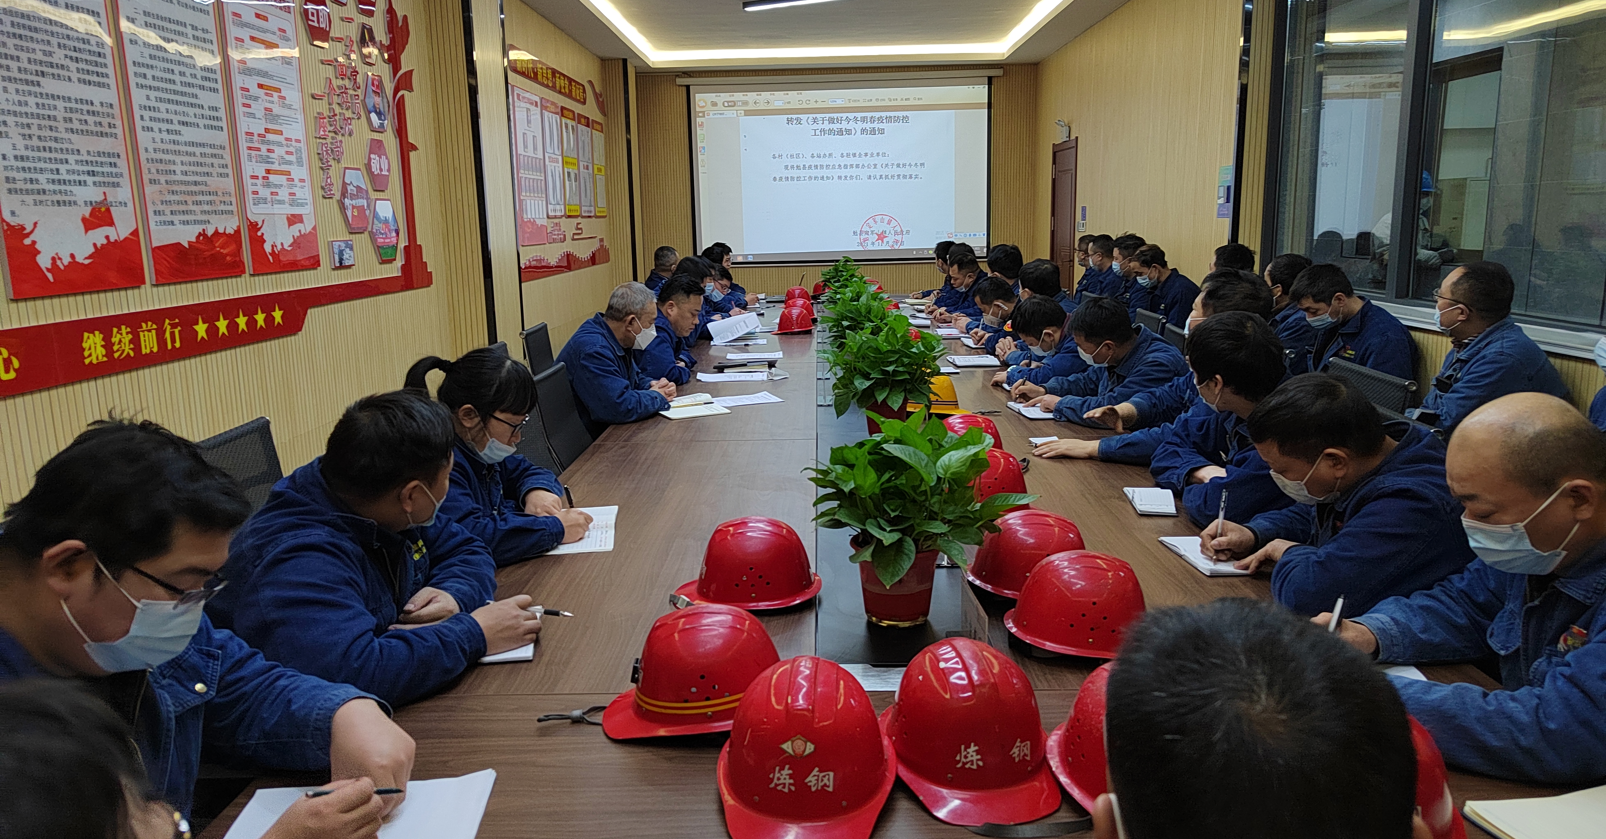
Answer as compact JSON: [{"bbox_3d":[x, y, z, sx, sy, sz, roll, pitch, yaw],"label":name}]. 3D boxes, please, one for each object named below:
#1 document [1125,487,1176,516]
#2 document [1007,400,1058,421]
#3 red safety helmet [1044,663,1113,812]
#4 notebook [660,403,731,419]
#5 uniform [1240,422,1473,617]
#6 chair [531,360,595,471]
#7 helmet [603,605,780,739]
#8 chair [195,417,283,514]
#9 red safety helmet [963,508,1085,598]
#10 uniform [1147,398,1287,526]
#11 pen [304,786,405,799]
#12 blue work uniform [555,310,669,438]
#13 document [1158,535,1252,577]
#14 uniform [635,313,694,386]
[{"bbox_3d":[0.853,0.204,2.615,0.120,0.020,0.230,1,11,12],"label":"document"},{"bbox_3d":[0.887,-0.036,3.893,0.190,0.020,0.280,-1,11,1],"label":"document"},{"bbox_3d":[0.403,0.367,1.268,0.215,0.155,0.275,-4,11,-17],"label":"red safety helmet"},{"bbox_3d":[-0.395,-0.036,3.929,0.235,0.010,0.180,-6,12,-26],"label":"notebook"},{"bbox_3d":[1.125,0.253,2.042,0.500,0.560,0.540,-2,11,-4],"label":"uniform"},{"bbox_3d":[-0.611,0.298,3.709,0.580,0.950,0.540,-1,11,1],"label":"chair"},{"bbox_3d":[-0.154,0.349,1.537,0.275,0.155,0.225,-2,11,-4],"label":"helmet"},{"bbox_3d":[-0.894,0.545,2.224,0.600,1.020,0.560,-1,11,1],"label":"chair"},{"bbox_3d":[0.441,0.247,2.034,0.270,0.155,0.225,0,11,4],"label":"red safety helmet"},{"bbox_3d":[1.131,0.140,2.631,0.480,0.560,0.540,-3,11,-7],"label":"uniform"},{"bbox_3d":[-0.478,0.401,1.146,0.011,0.011,0.140,4,-14,26],"label":"pen"},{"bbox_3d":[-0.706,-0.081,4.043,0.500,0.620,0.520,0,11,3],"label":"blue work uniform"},{"bbox_3d":[0.826,0.271,2.180,0.120,0.015,0.245,0,11,5],"label":"document"},{"bbox_3d":[-0.727,-0.185,4.719,0.520,0.580,0.540,0,11,4],"label":"uniform"}]

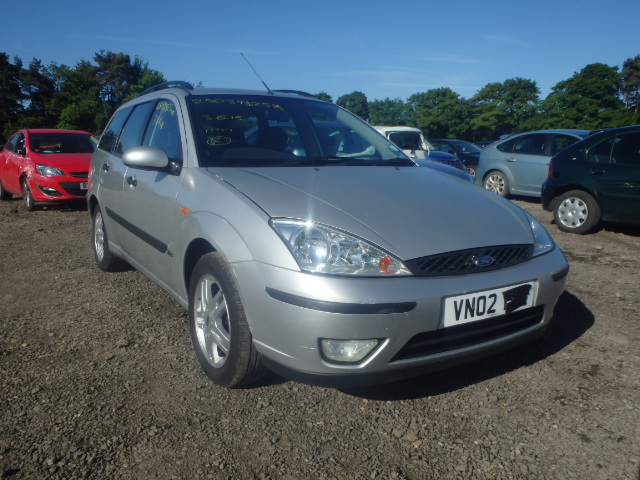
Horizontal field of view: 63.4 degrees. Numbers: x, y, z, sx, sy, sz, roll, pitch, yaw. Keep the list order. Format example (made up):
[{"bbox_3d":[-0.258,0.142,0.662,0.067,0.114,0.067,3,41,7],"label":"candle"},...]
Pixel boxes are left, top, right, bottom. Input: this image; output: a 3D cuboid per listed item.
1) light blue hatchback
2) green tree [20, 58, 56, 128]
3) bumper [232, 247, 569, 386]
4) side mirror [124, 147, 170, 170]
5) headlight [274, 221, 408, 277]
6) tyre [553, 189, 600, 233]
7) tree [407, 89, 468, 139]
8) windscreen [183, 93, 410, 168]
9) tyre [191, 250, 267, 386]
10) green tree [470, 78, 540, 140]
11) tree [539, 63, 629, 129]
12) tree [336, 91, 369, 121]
[{"bbox_3d":[5.270,-1.480,10.550,1.830,1.480,4.330,-6,11,-33],"label":"light blue hatchback"},{"bbox_3d":[-23.216,-10.589,42.696,3.407,8.388,3.407,-5,11,-28],"label":"green tree"},{"bbox_3d":[0.518,0.258,2.214,1.680,0.460,0.580,-5,11,-32],"label":"bumper"},{"bbox_3d":[-0.924,-0.437,2.750,0.220,0.130,0.125,-5,11,-32],"label":"side mirror"},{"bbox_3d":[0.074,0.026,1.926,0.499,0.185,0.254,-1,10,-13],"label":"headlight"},{"bbox_3d":[3.554,-0.379,7.145,0.185,0.595,0.595,-5,11,-32],"label":"tyre"},{"bbox_3d":[11.944,-11.507,52.625,6.428,7.526,6.428,3,10,12],"label":"tree"},{"bbox_3d":[-0.118,-0.680,3.086,1.420,0.180,0.860,-5,42,-32],"label":"windscreen"},{"bbox_3d":[-0.409,0.354,2.318,0.200,0.605,0.605,-5,11,-32],"label":"tyre"},{"bbox_3d":[17.019,-10.827,48.679,6.861,8.407,6.861,4,10,18],"label":"green tree"},{"bbox_3d":[21.735,-10.226,42.703,7.464,8.466,7.464,5,11,26],"label":"tree"},{"bbox_3d":[3.801,-13.582,62.708,4.072,8.761,4.072,2,9,3],"label":"tree"}]

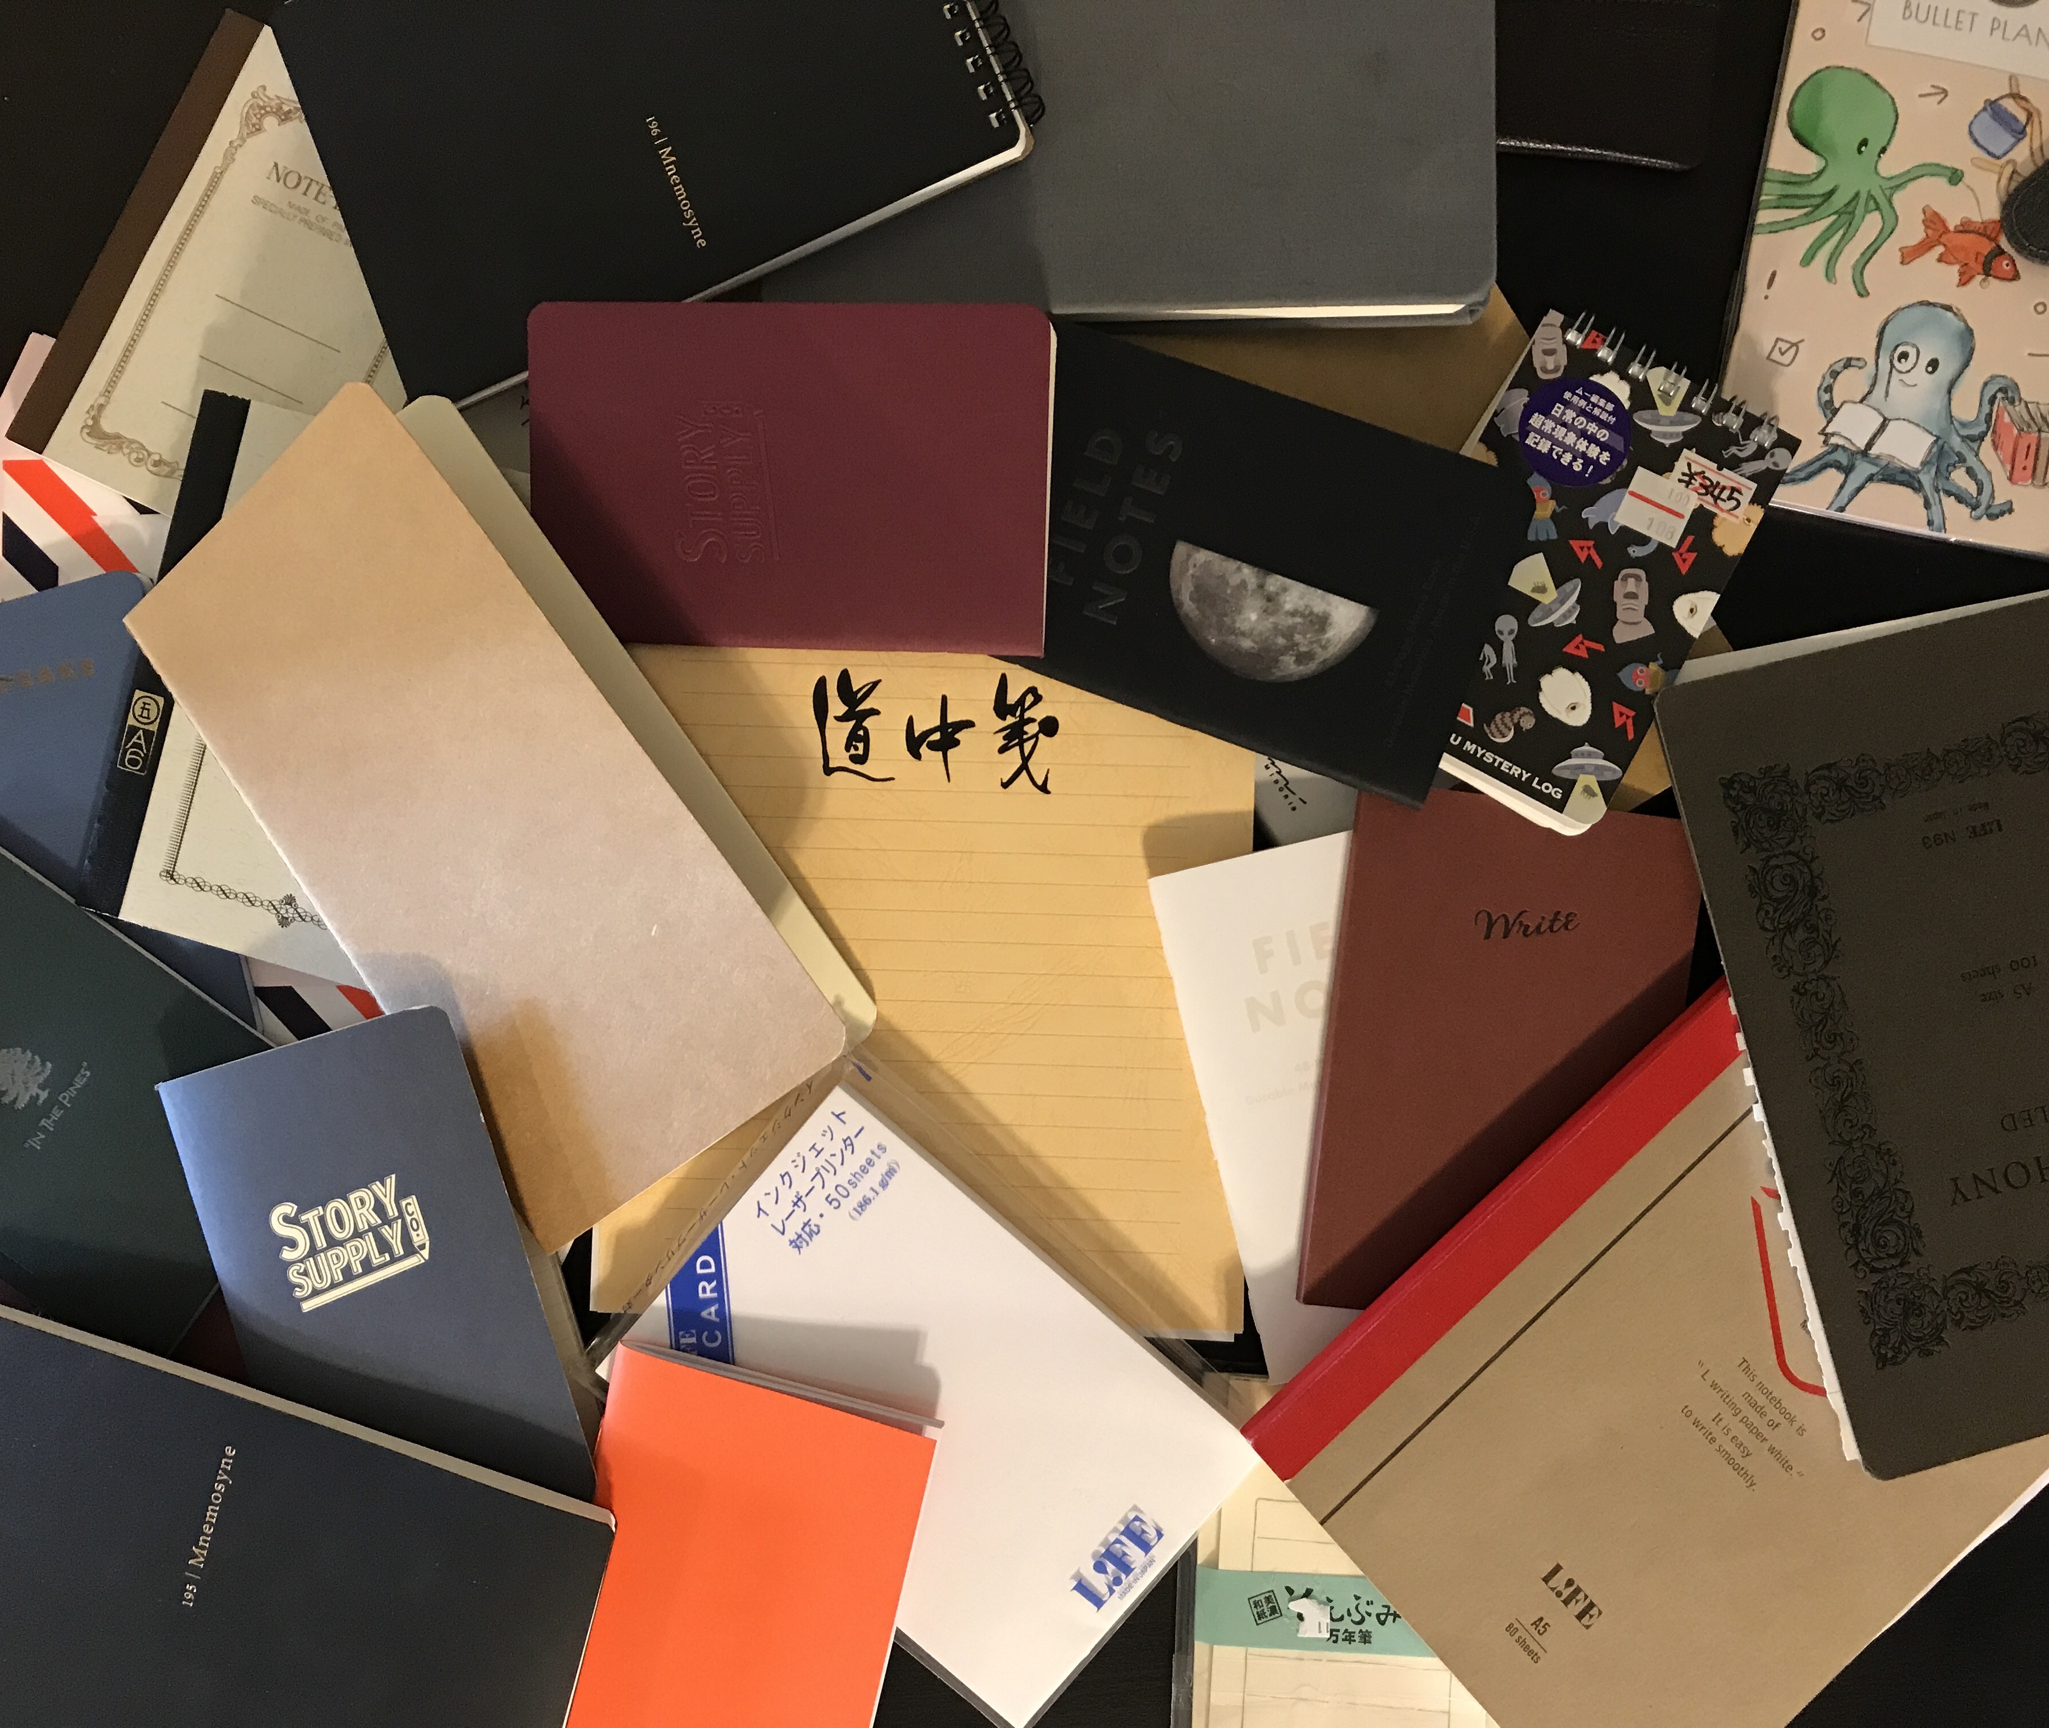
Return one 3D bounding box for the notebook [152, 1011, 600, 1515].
[{"bbox_3d":[-0.171,0.115,0.499,0.089,0.009,0.140,-17,89,11],"label":"notebook"}]

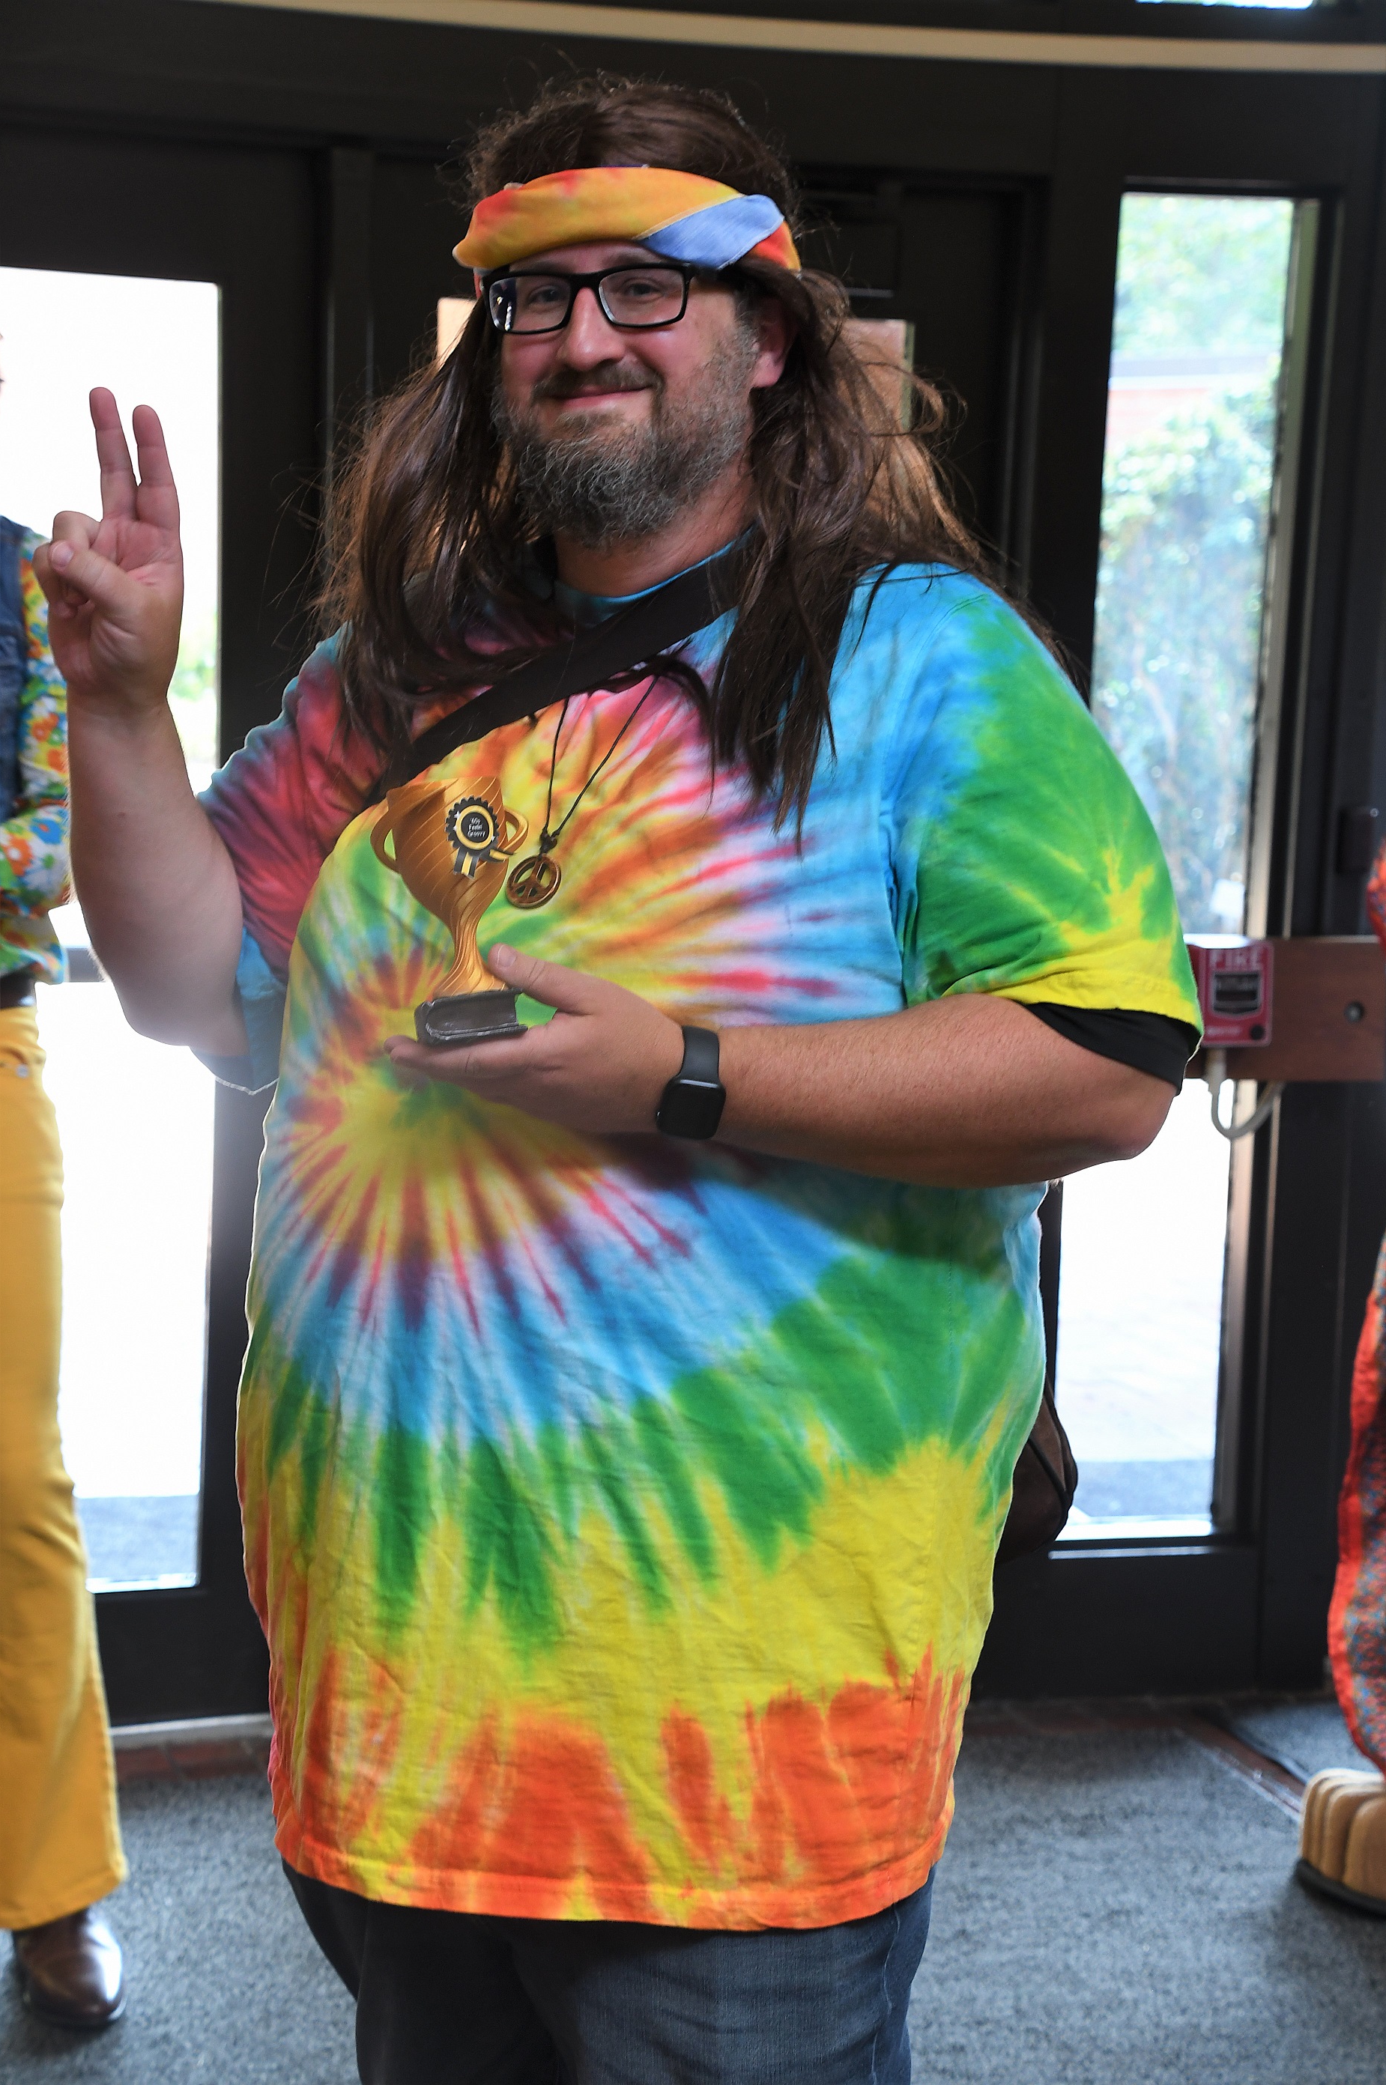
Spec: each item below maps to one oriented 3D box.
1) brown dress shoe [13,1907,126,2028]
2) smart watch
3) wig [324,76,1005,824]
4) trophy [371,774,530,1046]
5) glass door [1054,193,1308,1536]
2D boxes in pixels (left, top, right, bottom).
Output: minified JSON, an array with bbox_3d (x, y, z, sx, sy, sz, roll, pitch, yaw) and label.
[{"bbox_3d":[-0.672,0.930,4.602,0.110,0.115,0.300,0,9,-17],"label":"brown dress shoe"},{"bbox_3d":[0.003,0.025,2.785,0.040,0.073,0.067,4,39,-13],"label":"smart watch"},{"bbox_3d":[-0.021,-0.403,2.950,0.420,0.490,0.290,5,9,20],"label":"wig"},{"bbox_3d":[-0.150,-0.085,2.740,0.102,0.162,0.072,-10,6,-19],"label":"trophy"},{"bbox_3d":[0.653,-0.237,5.880,0.250,1.800,0.050,-1,9,-19],"label":"glass door"}]

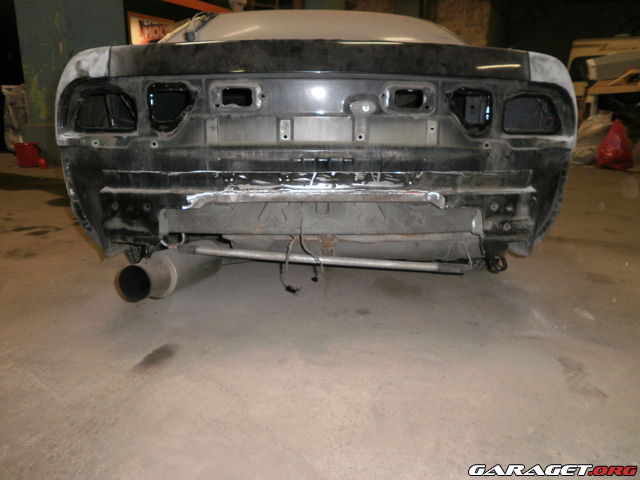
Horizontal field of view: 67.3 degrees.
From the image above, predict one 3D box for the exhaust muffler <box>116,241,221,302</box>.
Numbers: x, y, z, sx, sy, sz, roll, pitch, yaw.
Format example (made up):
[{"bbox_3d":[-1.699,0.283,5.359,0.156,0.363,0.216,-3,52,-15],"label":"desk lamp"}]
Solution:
[{"bbox_3d":[-0.540,0.106,1.776,0.164,0.164,0.580,2,6,8],"label":"exhaust muffler"}]

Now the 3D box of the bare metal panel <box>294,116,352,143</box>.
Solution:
[{"bbox_3d":[0.011,-0.329,1.435,0.173,0.077,0.020,0,16,-1],"label":"bare metal panel"}]

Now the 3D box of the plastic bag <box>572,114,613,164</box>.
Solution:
[{"bbox_3d":[3.423,-1.283,6.084,0.560,0.600,0.480,9,18,28],"label":"plastic bag"}]

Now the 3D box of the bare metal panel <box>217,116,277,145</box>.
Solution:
[{"bbox_3d":[-0.218,-0.325,1.434,0.179,0.085,0.020,0,16,-1],"label":"bare metal panel"}]

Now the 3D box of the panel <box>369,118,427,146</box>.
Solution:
[{"bbox_3d":[0.236,-0.326,1.439,0.181,0.086,0.020,0,16,-1],"label":"panel"}]

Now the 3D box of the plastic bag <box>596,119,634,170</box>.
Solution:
[{"bbox_3d":[3.418,-1.111,5.561,0.400,0.560,0.380,10,19,30],"label":"plastic bag"}]

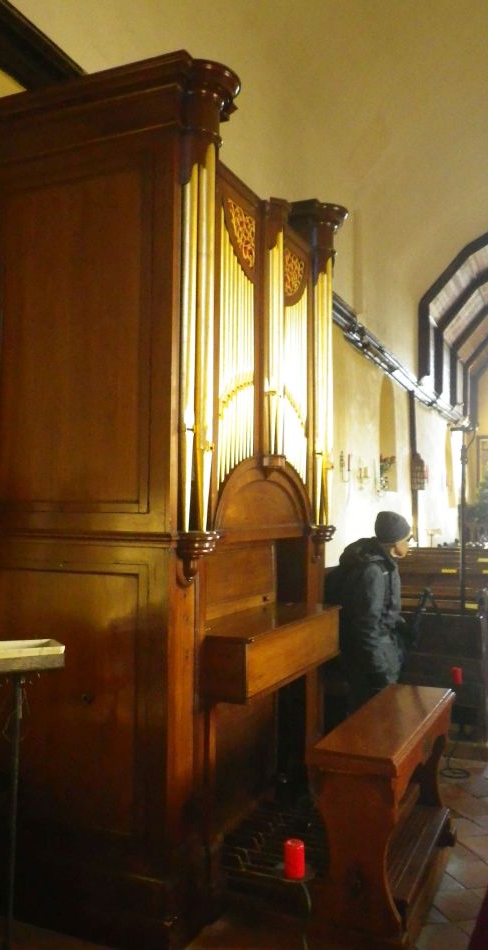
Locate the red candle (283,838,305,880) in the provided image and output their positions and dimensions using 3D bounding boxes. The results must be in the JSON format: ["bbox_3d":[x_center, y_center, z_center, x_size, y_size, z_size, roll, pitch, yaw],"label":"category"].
[{"bbox_3d":[0.152,1.145,2.100,0.062,0.095,0.062,1,-3,0],"label":"red candle"}]

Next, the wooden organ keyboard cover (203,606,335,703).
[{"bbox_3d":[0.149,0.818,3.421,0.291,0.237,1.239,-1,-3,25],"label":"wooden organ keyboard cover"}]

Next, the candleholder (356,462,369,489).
[{"bbox_3d":[1.415,0.006,8.420,0.130,0.310,0.160,-1,-3,26],"label":"candleholder"}]

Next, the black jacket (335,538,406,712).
[{"bbox_3d":[0.726,0.811,4.119,0.350,0.900,0.470,2,-3,-16],"label":"black jacket"}]

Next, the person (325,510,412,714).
[{"bbox_3d":[0.723,1.036,4.107,0.400,1.620,0.470,2,-3,-16],"label":"person"}]

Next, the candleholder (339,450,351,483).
[{"bbox_3d":[1.125,-0.094,7.820,0.120,0.355,0.100,-1,-3,26],"label":"candleholder"}]

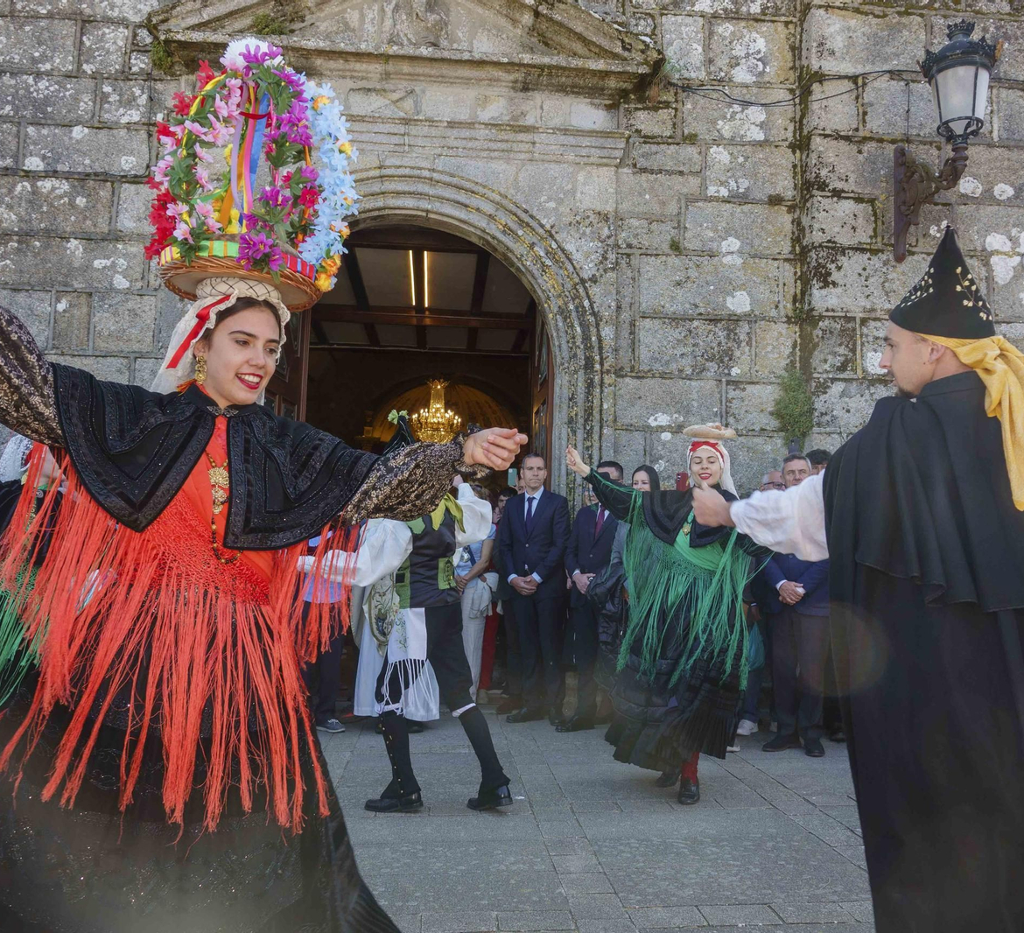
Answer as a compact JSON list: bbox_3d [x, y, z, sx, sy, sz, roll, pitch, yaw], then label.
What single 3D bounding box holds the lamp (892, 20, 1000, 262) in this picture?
[{"bbox_3d":[2.765,-2.127,6.062,0.500,1.309,1.026,1,-5,-5],"label":"lamp"}]

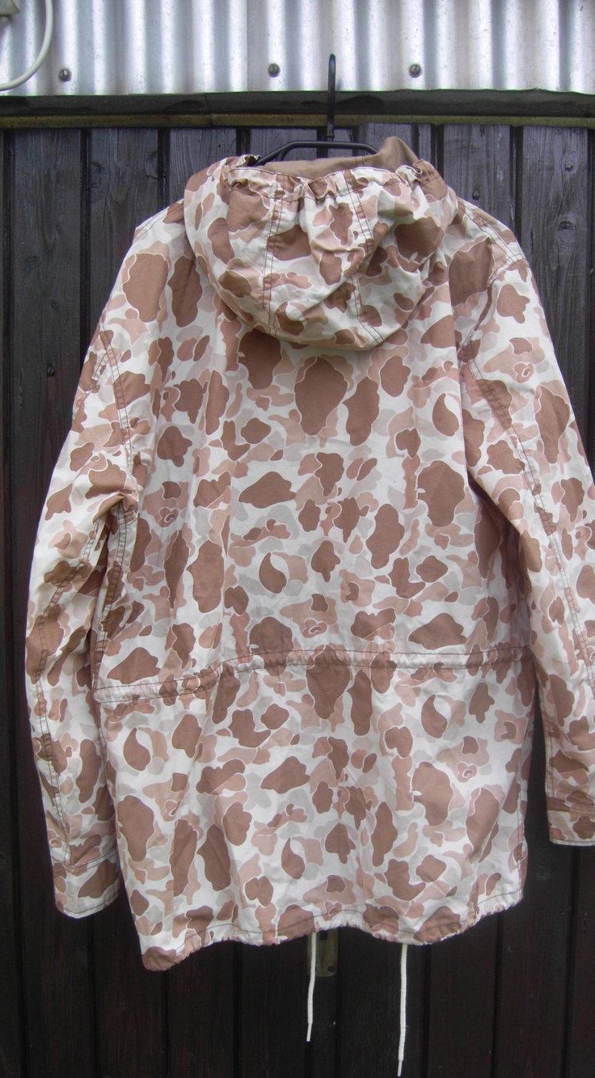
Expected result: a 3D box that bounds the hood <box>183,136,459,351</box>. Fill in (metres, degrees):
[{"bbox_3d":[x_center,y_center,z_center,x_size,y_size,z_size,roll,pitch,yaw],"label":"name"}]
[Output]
[{"bbox_3d":[0.025,-0.327,0.955,0.295,0.235,0.170,0,5,-7],"label":"hood"}]

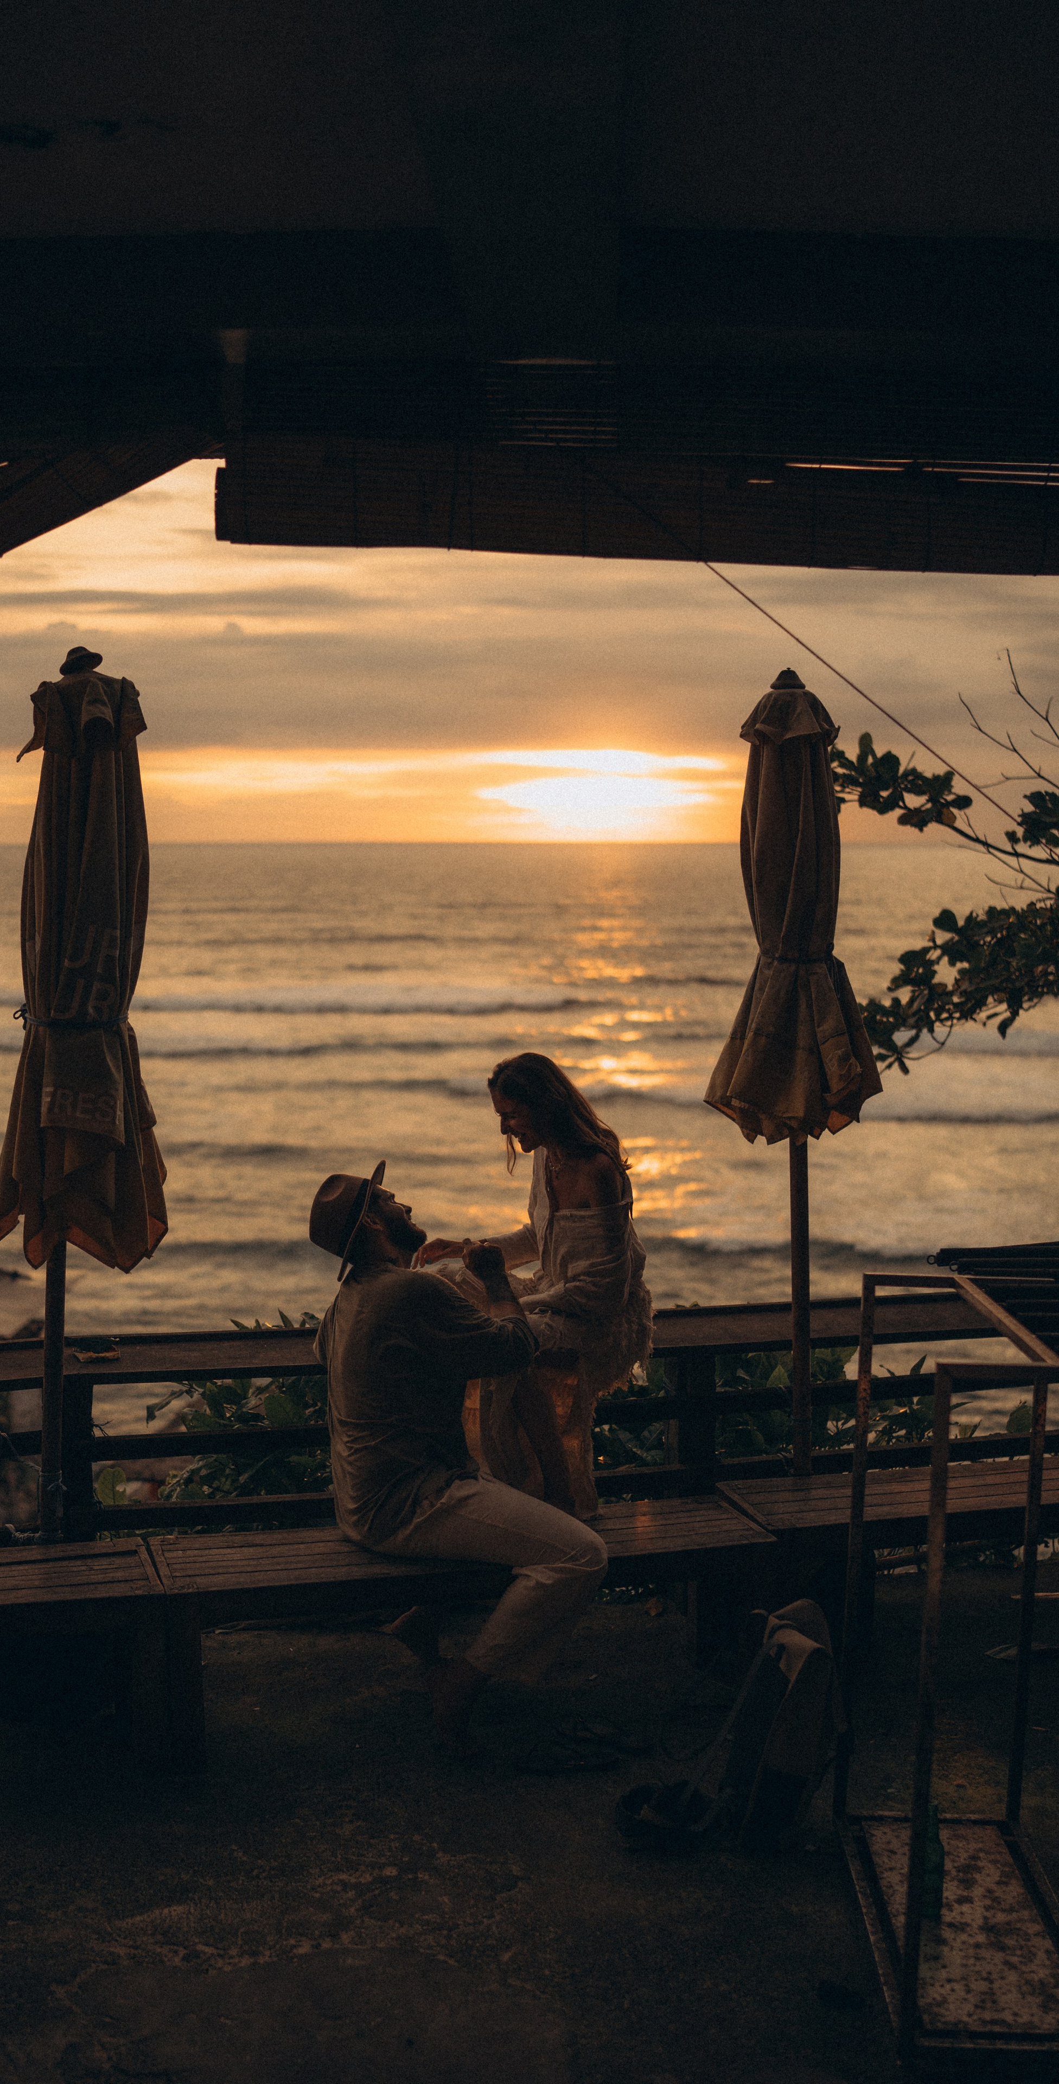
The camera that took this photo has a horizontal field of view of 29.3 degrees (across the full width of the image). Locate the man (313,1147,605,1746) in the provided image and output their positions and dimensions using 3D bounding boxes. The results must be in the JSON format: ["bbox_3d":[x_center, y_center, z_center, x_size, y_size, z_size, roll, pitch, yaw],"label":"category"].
[{"bbox_3d":[-0.171,0.963,4.811,0.660,1.340,0.550,-2,6,-18],"label":"man"}]

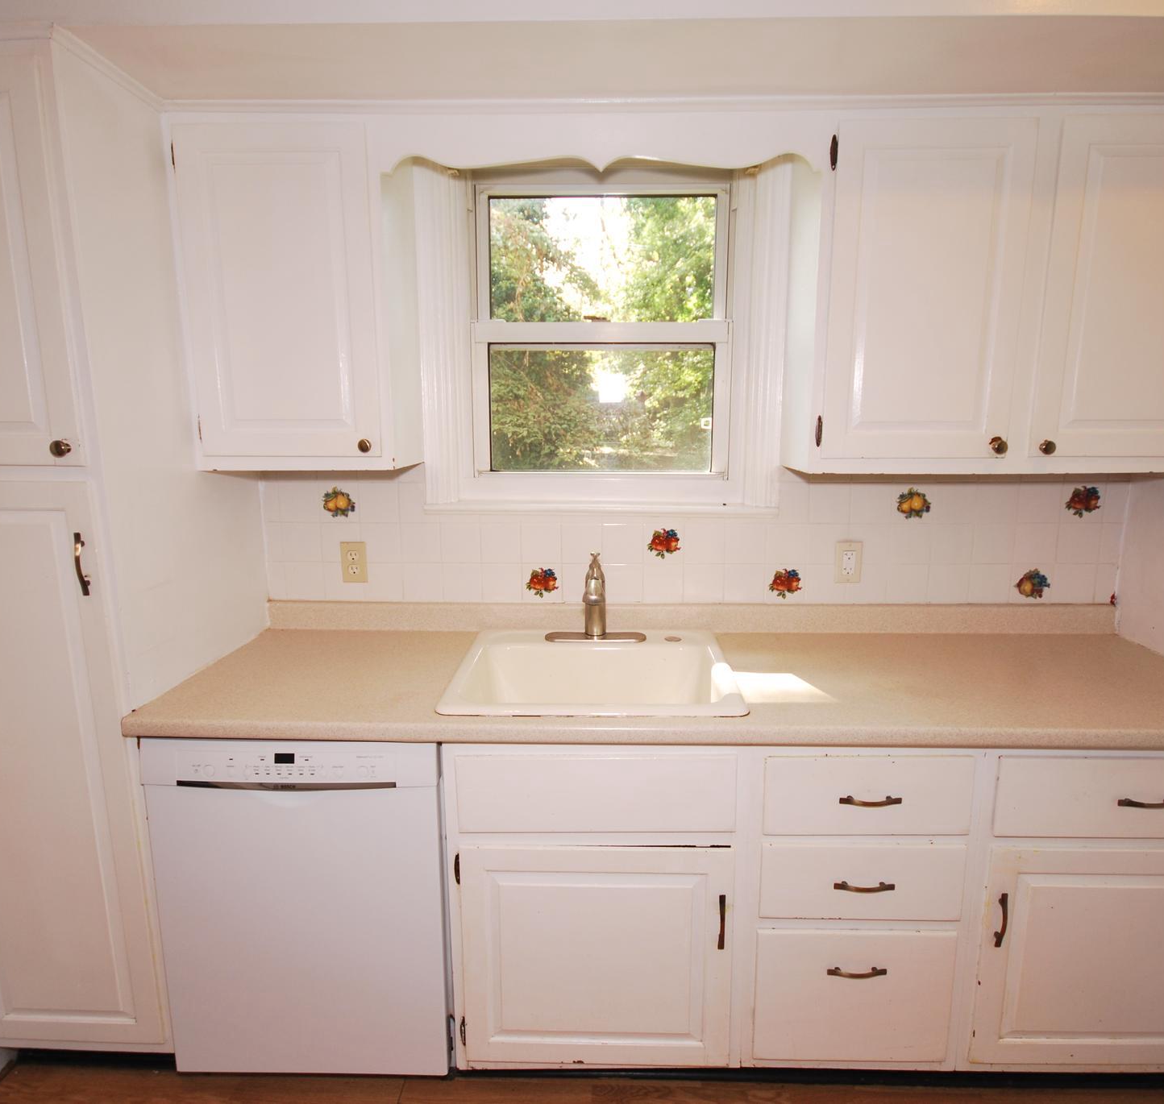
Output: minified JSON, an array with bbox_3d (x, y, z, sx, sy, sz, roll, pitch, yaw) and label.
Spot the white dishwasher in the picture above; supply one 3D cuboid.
[{"bbox_3d":[-0.576,0.711,1.729,0.595,0.796,0.602,0,10,1],"label":"white dishwasher"}]

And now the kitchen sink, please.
[{"bbox_3d":[0.030,0.356,1.641,0.637,0.197,0.562,0,10,1],"label":"kitchen sink"}]

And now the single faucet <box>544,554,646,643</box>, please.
[{"bbox_3d":[0.035,0.127,1.738,0.260,0.233,0.210,0,10,1],"label":"single faucet"}]

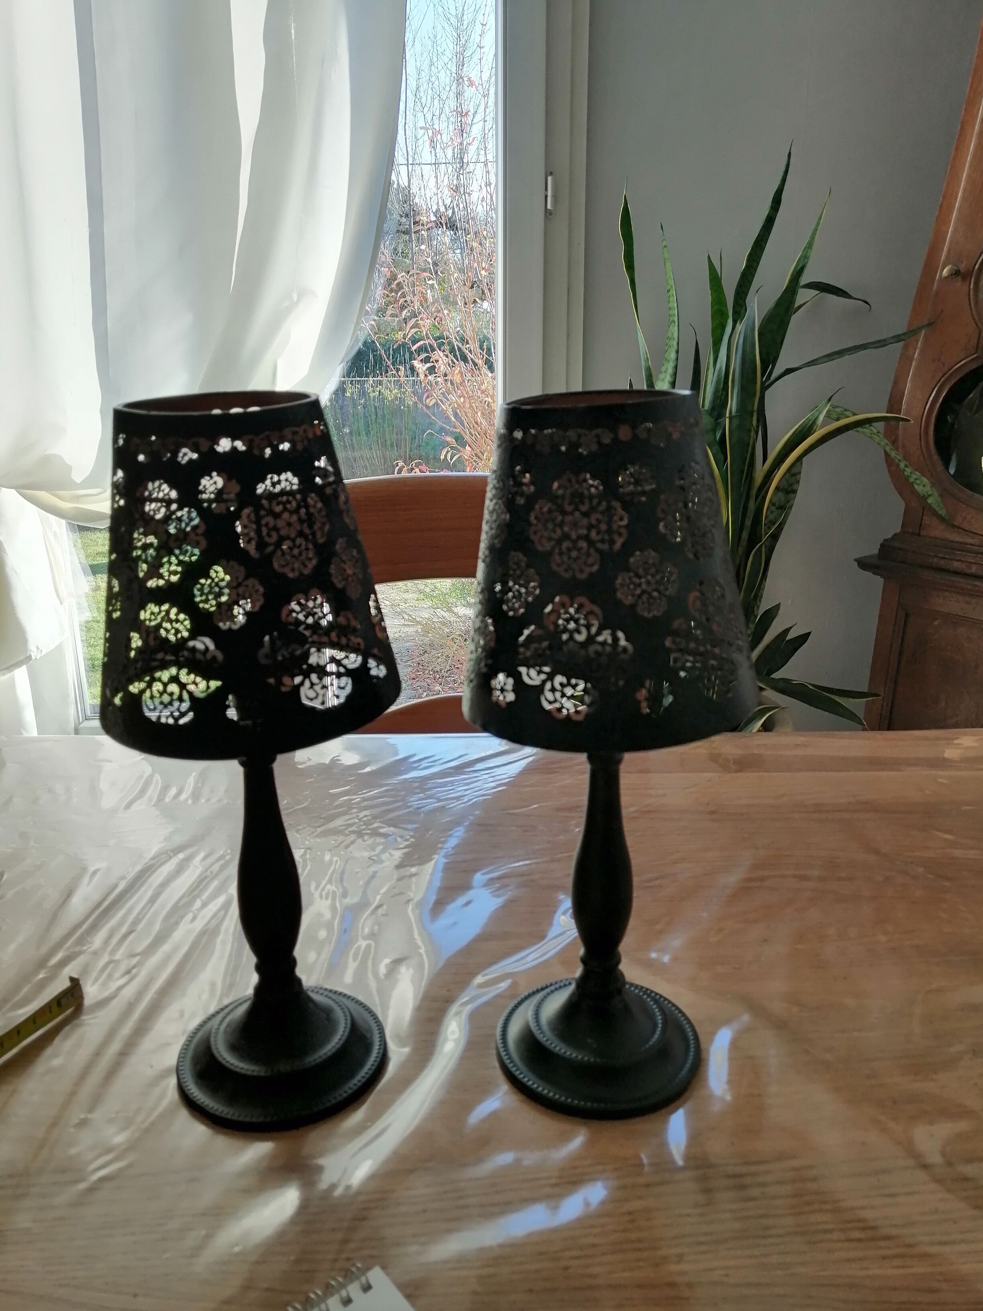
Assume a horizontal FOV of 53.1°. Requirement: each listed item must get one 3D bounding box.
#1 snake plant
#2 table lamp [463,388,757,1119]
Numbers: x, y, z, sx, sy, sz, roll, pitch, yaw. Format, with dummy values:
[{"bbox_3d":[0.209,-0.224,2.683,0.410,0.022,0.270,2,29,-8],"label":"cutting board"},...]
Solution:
[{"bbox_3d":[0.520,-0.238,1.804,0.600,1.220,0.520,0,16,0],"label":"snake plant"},{"bbox_3d":[0.053,0.045,0.455,0.132,0.321,0.132,0,16,0],"label":"table lamp"}]

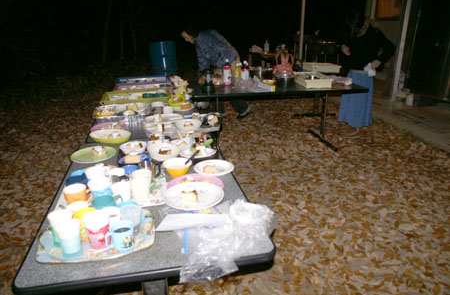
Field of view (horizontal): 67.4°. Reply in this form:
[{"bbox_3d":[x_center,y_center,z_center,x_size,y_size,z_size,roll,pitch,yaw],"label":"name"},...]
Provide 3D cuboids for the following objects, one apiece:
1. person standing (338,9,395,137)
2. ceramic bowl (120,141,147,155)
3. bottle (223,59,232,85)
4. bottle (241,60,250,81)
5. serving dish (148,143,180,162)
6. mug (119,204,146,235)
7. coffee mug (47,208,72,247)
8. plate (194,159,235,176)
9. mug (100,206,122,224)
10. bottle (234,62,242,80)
[{"bbox_3d":[1.790,-0.925,4.300,0.600,1.580,0.500,-7,21,-18],"label":"person standing"},{"bbox_3d":[-0.493,0.019,1.831,0.144,0.036,0.144,0,20,0],"label":"ceramic bowl"},{"bbox_3d":[0.035,-0.918,4.116,0.100,0.300,0.100,1,20,0],"label":"bottle"},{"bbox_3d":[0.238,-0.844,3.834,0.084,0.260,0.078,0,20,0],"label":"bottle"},{"bbox_3d":[-0.337,0.033,1.854,0.177,0.063,0.177,0,20,0],"label":"serving dish"},{"bbox_3d":[-0.332,0.262,1.224,0.105,0.077,0.083,0,20,0],"label":"mug"},{"bbox_3d":[-0.557,0.277,1.142,0.085,0.104,0.077,0,20,0],"label":"coffee mug"},{"bbox_3d":[-0.052,0.109,1.631,0.195,0.026,0.195,0,20,0],"label":"plate"},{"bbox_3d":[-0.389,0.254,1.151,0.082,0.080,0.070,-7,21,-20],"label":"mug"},{"bbox_3d":[0.170,-0.913,4.160,0.075,0.230,0.065,0,20,0],"label":"bottle"}]

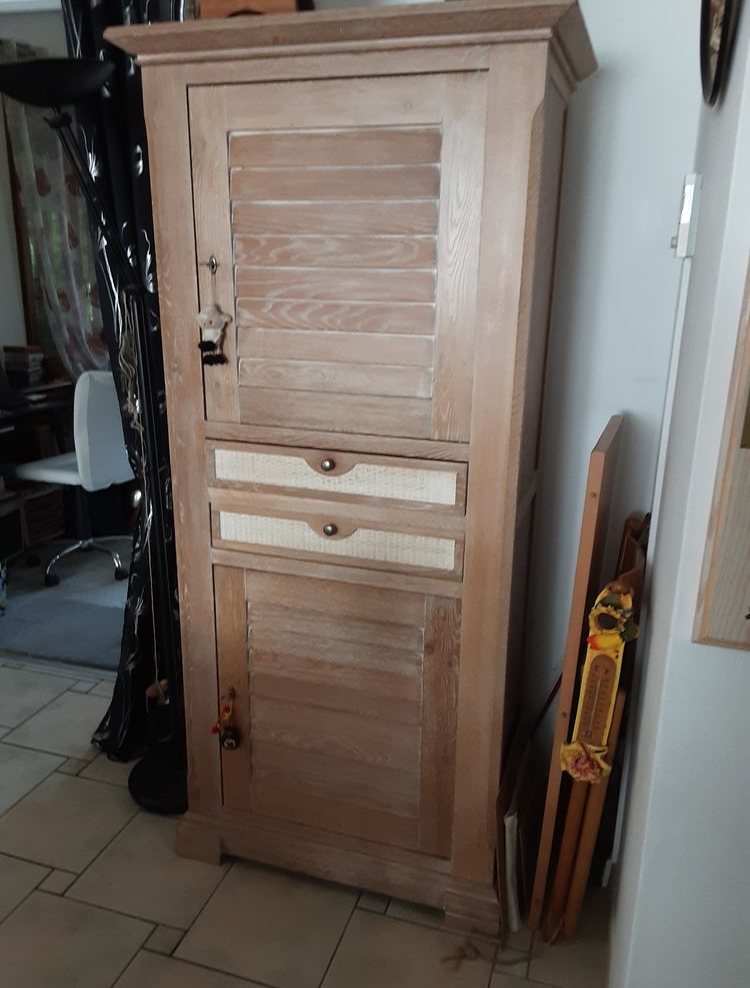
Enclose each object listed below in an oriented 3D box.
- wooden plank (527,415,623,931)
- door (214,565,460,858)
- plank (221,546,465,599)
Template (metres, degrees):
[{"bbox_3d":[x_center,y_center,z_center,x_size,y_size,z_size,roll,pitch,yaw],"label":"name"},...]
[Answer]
[{"bbox_3d":[0.463,0.403,1.858,0.025,1.113,0.421,9,18,19],"label":"wooden plank"},{"bbox_3d":[-0.093,0.491,1.839,0.570,0.647,0.025,6,17,16],"label":"door"},{"bbox_3d":[-0.089,0.164,1.741,0.570,0.037,0.025,6,17,16],"label":"plank"}]

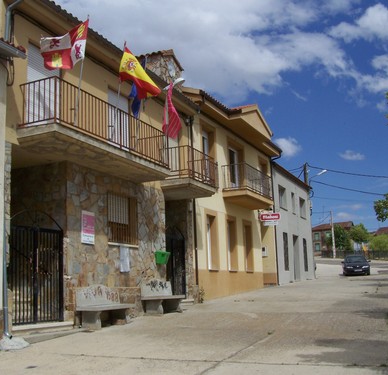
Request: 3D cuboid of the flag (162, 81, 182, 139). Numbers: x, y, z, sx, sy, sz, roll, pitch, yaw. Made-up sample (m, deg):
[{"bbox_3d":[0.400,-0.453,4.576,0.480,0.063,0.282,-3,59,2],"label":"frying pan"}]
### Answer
[{"bbox_3d":[-0.591,-2.144,15.091,0.520,1.580,0.350,-7,-12,24],"label":"flag"}]

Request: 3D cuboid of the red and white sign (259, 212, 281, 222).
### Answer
[{"bbox_3d":[3.467,1.356,24.819,0.910,0.370,0.100,-7,-12,24],"label":"red and white sign"}]

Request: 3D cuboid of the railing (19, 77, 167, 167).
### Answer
[{"bbox_3d":[-2.211,-1.376,13.682,0.960,1.000,5.100,-7,-11,23],"label":"railing"}]

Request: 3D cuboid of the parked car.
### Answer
[{"bbox_3d":[11.215,5.379,38.000,1.730,1.430,4.400,-5,-8,14],"label":"parked car"}]

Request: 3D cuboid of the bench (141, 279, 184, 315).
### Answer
[{"bbox_3d":[-0.822,3.016,15.155,0.550,0.890,1.750,-7,-12,24],"label":"bench"}]

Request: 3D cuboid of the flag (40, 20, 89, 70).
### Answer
[{"bbox_3d":[-2.844,-3.130,12.100,1.050,0.980,0.400,-5,-11,13],"label":"flag"}]

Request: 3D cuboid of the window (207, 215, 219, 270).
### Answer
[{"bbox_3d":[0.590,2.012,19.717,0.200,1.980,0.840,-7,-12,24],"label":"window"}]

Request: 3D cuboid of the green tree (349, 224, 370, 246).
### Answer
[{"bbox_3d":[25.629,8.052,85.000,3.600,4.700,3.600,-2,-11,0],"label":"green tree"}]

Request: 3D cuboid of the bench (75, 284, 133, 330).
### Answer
[{"bbox_3d":[-1.986,2.712,12.640,0.550,0.930,1.720,-7,-12,24],"label":"bench"}]

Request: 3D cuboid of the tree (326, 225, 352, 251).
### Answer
[{"bbox_3d":[22.305,8.210,84.000,3.900,5.000,4.000,-7,-12,24],"label":"tree"}]

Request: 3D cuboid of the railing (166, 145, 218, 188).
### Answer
[{"bbox_3d":[-0.100,-0.583,18.310,0.980,1.000,2.370,-7,-11,23],"label":"railing"}]

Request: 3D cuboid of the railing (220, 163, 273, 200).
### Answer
[{"bbox_3d":[2.394,-0.117,23.775,1.010,1.070,3.730,-7,-11,23],"label":"railing"}]

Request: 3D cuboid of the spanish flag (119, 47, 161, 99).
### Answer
[{"bbox_3d":[-1.318,-2.807,13.400,1.000,1.200,0.400,-1,-11,-9],"label":"spanish flag"}]

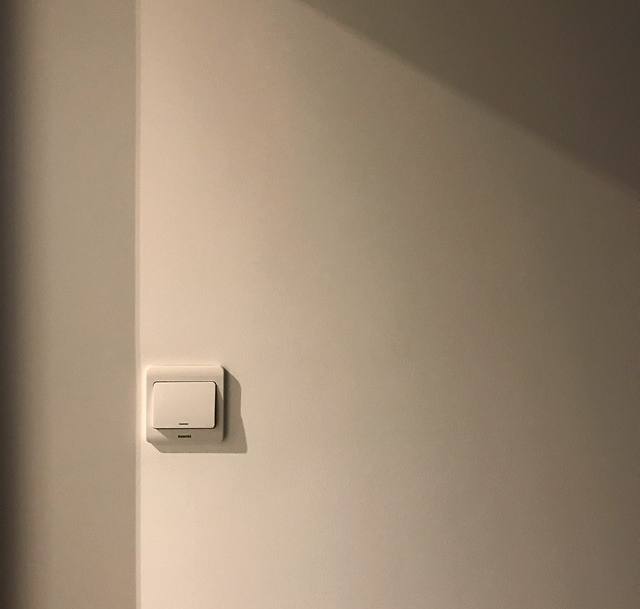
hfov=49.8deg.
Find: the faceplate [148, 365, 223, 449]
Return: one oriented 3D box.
[{"bbox_3d":[-0.149,0.112,0.763,0.086,0.087,0.013,0,0,0],"label":"faceplate"}]

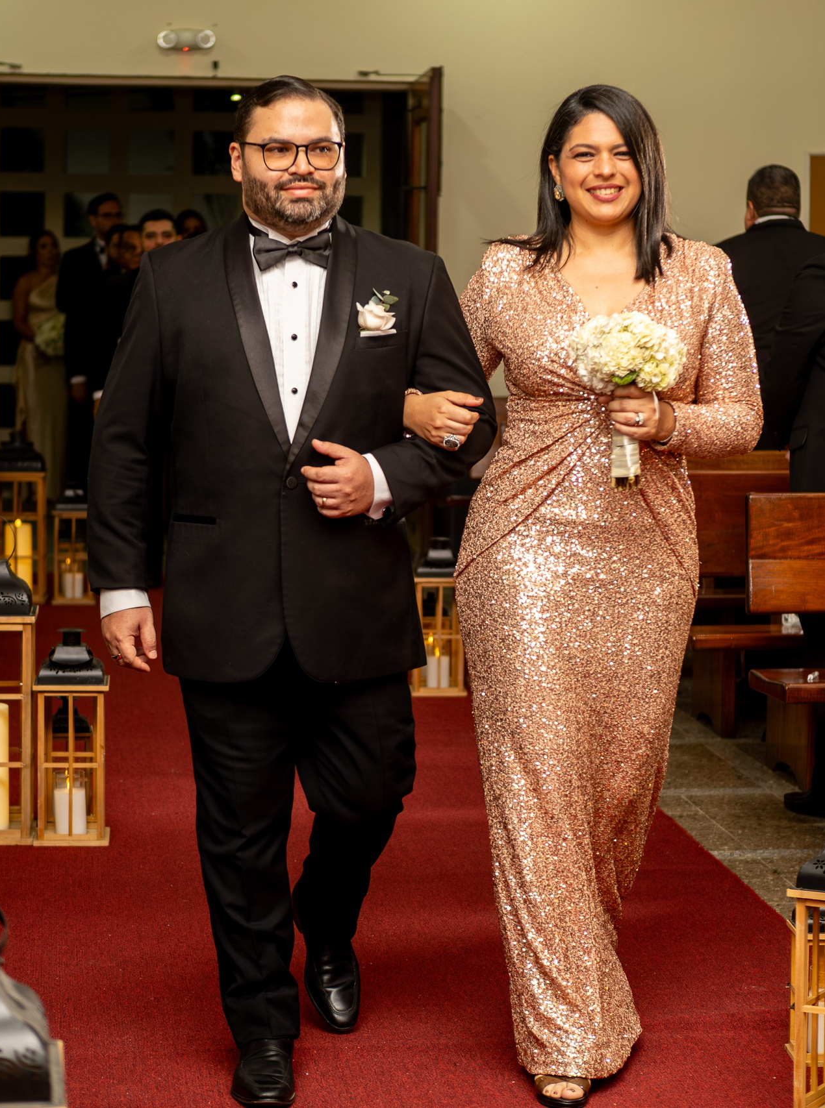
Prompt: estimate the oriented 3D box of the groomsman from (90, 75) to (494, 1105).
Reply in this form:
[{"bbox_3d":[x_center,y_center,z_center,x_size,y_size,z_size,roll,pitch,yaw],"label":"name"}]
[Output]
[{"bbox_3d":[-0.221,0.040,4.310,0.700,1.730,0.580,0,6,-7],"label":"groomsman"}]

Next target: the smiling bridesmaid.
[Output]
[{"bbox_3d":[0.327,0.051,4.290,0.570,1.710,0.460,0,5,-3],"label":"smiling bridesmaid"}]

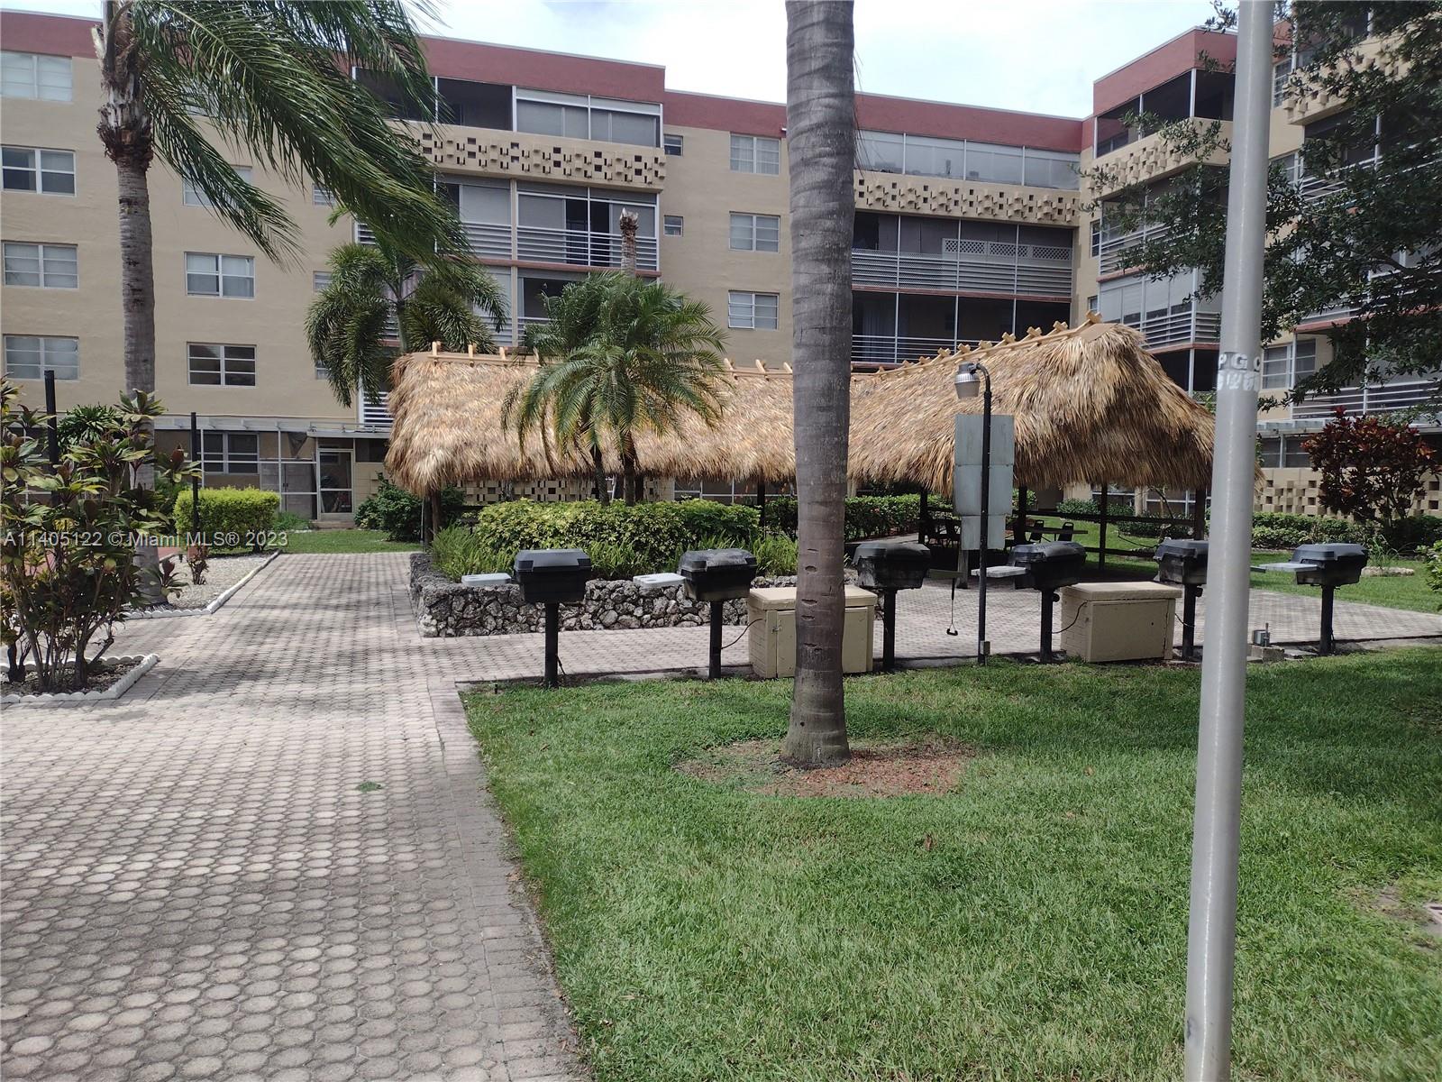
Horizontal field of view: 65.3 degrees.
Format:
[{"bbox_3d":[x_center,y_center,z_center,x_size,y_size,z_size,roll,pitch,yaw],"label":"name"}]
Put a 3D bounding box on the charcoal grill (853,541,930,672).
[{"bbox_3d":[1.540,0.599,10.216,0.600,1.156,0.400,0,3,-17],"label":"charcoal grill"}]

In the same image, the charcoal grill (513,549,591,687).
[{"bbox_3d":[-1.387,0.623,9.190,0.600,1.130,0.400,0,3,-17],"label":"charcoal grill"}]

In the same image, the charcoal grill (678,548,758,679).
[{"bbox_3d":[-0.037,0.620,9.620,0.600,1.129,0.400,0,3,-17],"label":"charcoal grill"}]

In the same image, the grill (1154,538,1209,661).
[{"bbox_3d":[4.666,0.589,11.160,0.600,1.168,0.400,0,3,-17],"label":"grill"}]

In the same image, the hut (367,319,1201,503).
[{"bbox_3d":[0.448,-1.864,23.771,14.017,4.500,14.675,0,3,-17],"label":"hut"}]

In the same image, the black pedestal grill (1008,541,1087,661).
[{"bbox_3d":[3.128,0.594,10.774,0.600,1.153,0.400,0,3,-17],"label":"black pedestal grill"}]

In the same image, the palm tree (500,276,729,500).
[{"bbox_3d":[-1.421,-1.585,15.342,2.900,3.900,2.900,0,3,-17],"label":"palm tree"}]

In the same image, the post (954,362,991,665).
[{"bbox_3d":[2.404,-0.263,10.599,0.330,2.860,0.220,2,3,11],"label":"post"}]

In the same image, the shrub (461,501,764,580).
[{"bbox_3d":[-1.380,-0.015,13.985,3.350,0.950,1.700,0,3,-17],"label":"shrub"}]

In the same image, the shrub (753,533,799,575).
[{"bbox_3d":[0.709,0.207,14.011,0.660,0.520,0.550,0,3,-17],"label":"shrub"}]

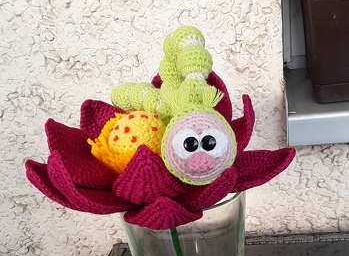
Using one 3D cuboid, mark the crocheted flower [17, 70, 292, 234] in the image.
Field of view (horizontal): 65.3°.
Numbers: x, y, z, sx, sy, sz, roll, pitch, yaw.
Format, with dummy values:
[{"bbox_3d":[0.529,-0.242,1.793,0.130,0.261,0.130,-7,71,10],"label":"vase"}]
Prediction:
[{"bbox_3d":[-0.014,0.011,0.285,0.272,0.115,0.225,-5,20,0],"label":"crocheted flower"}]

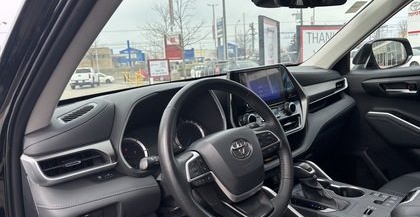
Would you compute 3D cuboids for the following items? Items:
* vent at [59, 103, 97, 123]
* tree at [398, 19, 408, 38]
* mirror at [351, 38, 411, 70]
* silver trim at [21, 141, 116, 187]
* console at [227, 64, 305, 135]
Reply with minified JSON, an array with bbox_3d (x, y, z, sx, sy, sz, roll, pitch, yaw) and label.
[{"bbox_3d":[-0.366,0.013,0.877,0.055,0.035,0.122,0,11,30],"label":"vent"},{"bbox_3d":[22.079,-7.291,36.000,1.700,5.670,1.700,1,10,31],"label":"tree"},{"bbox_3d":[0.915,-0.285,1.675,0.260,0.175,0.160,-12,12,-33],"label":"mirror"},{"bbox_3d":[-0.344,0.132,0.802,0.217,0.080,0.070,-13,12,-38],"label":"silver trim"},{"bbox_3d":[0.213,-0.023,1.132,0.335,0.240,0.110,-14,-5,-38],"label":"console"}]

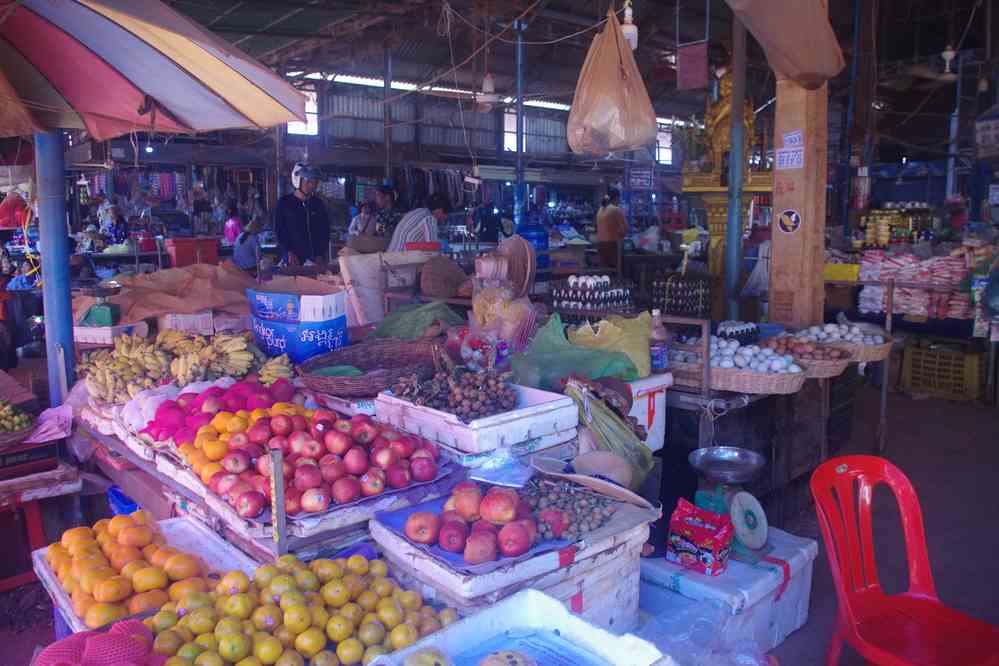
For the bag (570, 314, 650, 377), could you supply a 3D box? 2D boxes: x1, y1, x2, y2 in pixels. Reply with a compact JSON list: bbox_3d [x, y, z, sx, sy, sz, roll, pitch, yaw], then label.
[{"bbox_3d":[0.437,0.049,2.950,0.330,0.270,0.220,1,7,6],"label":"bag"}]

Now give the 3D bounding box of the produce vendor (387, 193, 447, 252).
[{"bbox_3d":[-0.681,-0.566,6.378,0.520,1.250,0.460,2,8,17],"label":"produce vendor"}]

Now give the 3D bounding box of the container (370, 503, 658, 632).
[{"bbox_3d":[0.023,0.639,2.002,0.585,0.310,0.450,-6,9,-37],"label":"container"}]

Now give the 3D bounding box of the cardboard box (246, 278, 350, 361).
[{"bbox_3d":[-0.898,-0.056,3.334,0.340,0.305,0.270,5,9,33],"label":"cardboard box"}]

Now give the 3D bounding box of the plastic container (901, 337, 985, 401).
[{"bbox_3d":[3.924,0.313,6.666,0.570,0.430,0.380,4,8,28],"label":"plastic container"}]

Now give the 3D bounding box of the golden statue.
[{"bbox_3d":[1.873,-1.722,6.100,0.380,0.810,0.340,1,7,6],"label":"golden statue"}]

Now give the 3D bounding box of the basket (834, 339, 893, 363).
[{"bbox_3d":[2.146,0.097,4.700,0.600,0.120,0.600,0,7,0],"label":"basket"}]

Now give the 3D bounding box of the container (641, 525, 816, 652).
[{"bbox_3d":[0.862,0.970,2.860,0.570,0.326,0.440,-7,10,-44],"label":"container"}]

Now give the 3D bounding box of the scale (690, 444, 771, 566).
[{"bbox_3d":[0.865,0.637,2.772,0.260,0.355,0.275,-7,10,-43],"label":"scale"}]

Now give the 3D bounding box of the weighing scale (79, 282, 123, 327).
[{"bbox_3d":[-2.656,-0.183,5.000,0.250,0.285,0.220,-1,7,-5],"label":"weighing scale"}]

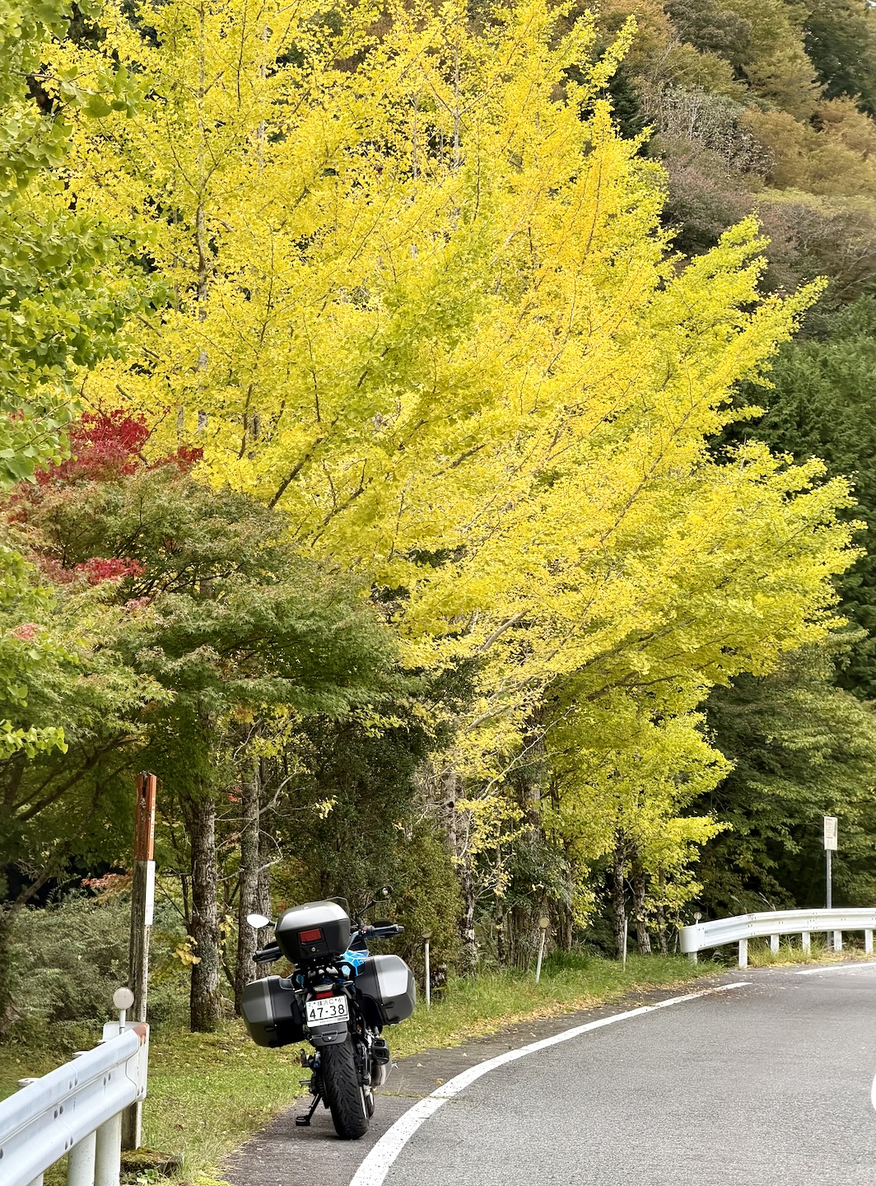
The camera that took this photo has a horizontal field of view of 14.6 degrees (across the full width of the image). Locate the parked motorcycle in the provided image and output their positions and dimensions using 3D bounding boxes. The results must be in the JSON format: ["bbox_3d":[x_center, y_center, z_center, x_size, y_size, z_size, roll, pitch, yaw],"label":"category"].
[{"bbox_3d":[-0.577,2.480,20.290,0.980,1.390,2.180,-10,-5,1],"label":"parked motorcycle"}]

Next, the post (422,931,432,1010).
[{"bbox_3d":[-0.091,3.493,31.500,0.095,0.807,0.050,-1,-4,0],"label":"post"}]

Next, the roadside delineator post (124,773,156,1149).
[{"bbox_3d":[-1.526,1.898,17.500,0.078,1.951,0.078,1,-4,13],"label":"roadside delineator post"}]

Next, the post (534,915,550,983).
[{"bbox_3d":[1.113,3.917,37.000,0.105,0.843,0.050,6,-4,0],"label":"post"}]

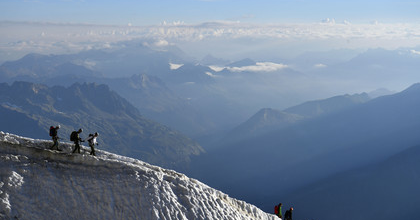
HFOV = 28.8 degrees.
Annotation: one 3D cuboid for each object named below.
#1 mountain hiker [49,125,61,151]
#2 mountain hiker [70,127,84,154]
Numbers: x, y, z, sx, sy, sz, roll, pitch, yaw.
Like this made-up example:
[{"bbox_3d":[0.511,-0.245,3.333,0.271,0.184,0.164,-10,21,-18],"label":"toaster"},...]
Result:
[{"bbox_3d":[-10.392,1.899,55.000,0.850,1.740,0.600,-2,7,-13],"label":"mountain hiker"},{"bbox_3d":[-9.073,2.153,56.000,0.950,1.710,0.620,-2,7,-13],"label":"mountain hiker"}]

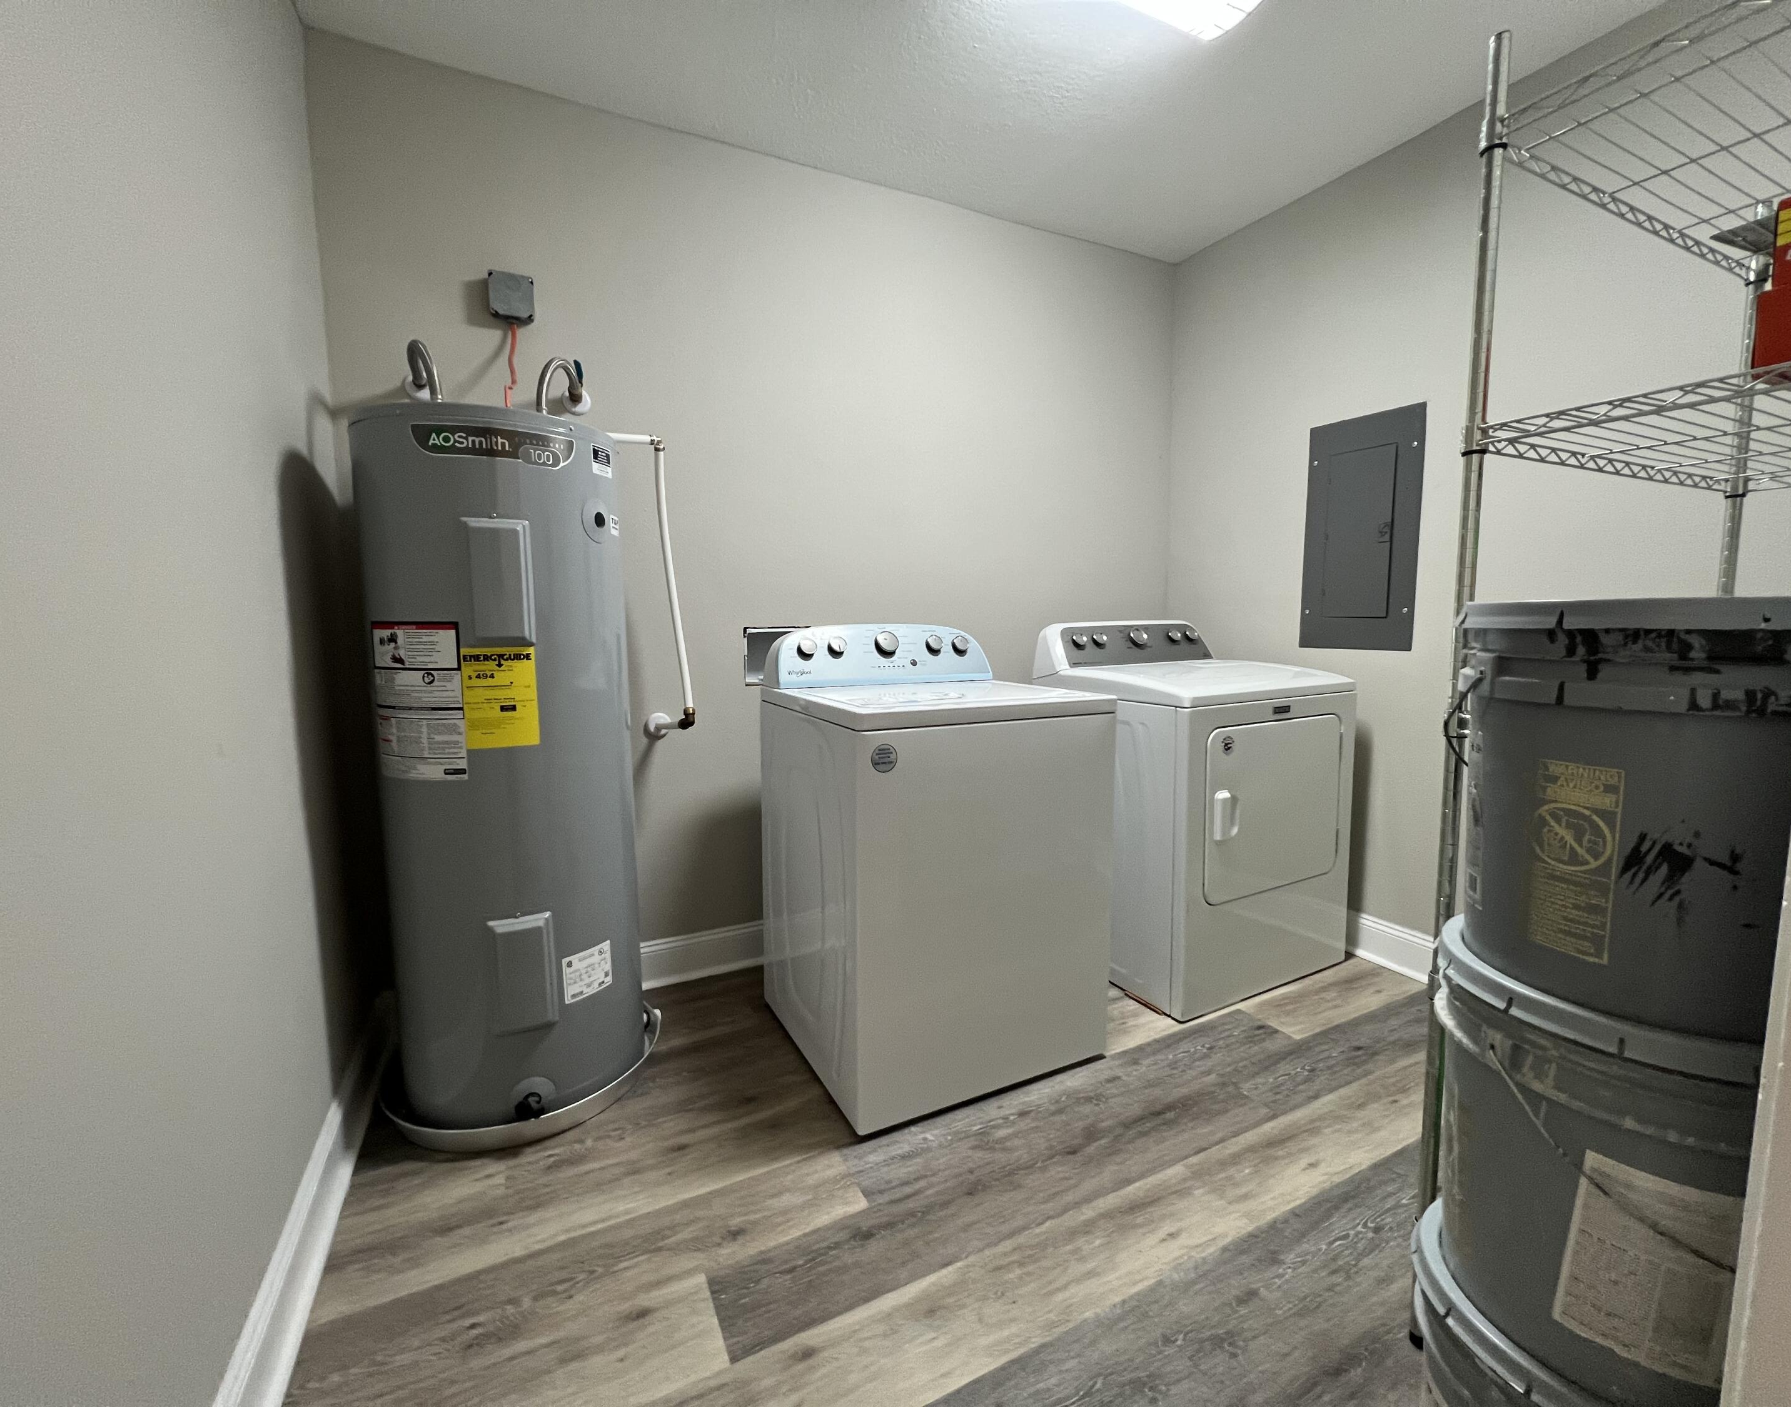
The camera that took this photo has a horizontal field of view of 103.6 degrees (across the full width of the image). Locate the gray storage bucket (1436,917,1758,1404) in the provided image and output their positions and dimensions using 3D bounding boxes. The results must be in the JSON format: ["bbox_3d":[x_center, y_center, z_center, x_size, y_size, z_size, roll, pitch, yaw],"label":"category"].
[{"bbox_3d":[0.734,0.448,0.718,0.312,0.365,0.312,-1,6,0],"label":"gray storage bucket"}]

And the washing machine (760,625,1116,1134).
[{"bbox_3d":[0.079,0.344,1.887,0.690,1.095,0.680,-3,6,-26],"label":"washing machine"}]

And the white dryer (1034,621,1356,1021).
[{"bbox_3d":[0.939,0.290,2.310,0.735,1.100,0.680,-3,6,-26],"label":"white dryer"}]

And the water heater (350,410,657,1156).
[{"bbox_3d":[-0.909,0.163,1.683,0.560,1.520,0.560,-4,7,-28],"label":"water heater"}]

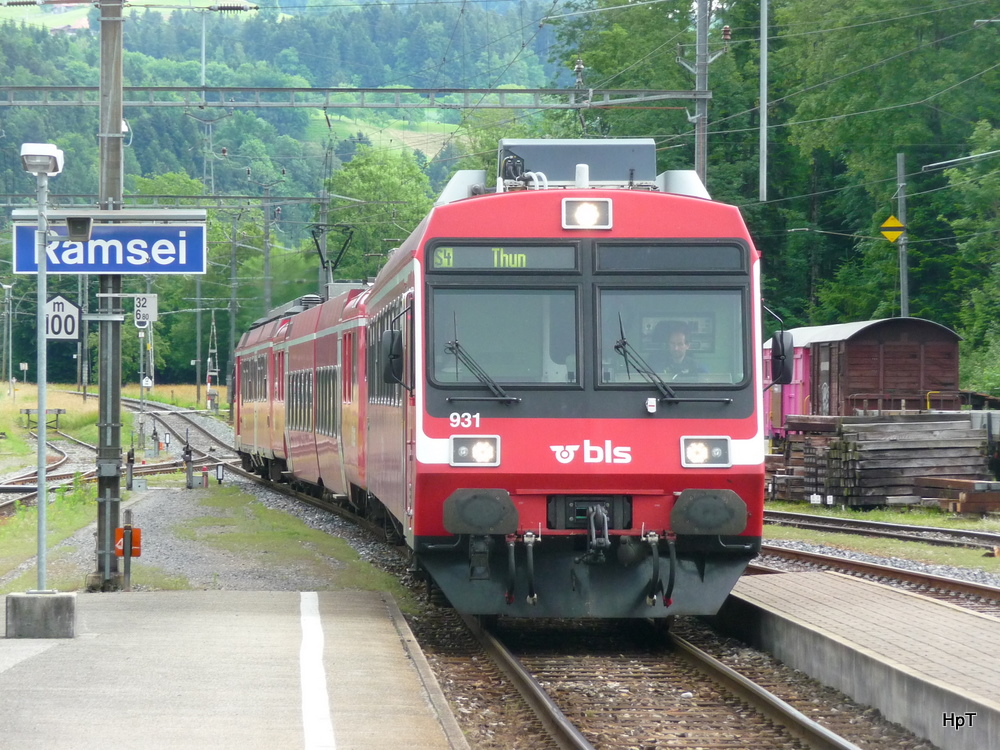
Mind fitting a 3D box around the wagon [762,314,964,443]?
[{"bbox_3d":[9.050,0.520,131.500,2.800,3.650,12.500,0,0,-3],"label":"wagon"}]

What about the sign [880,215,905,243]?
[{"bbox_3d":[10.208,-3.797,142.000,0.690,0.720,0.030,0,0,0],"label":"sign"}]

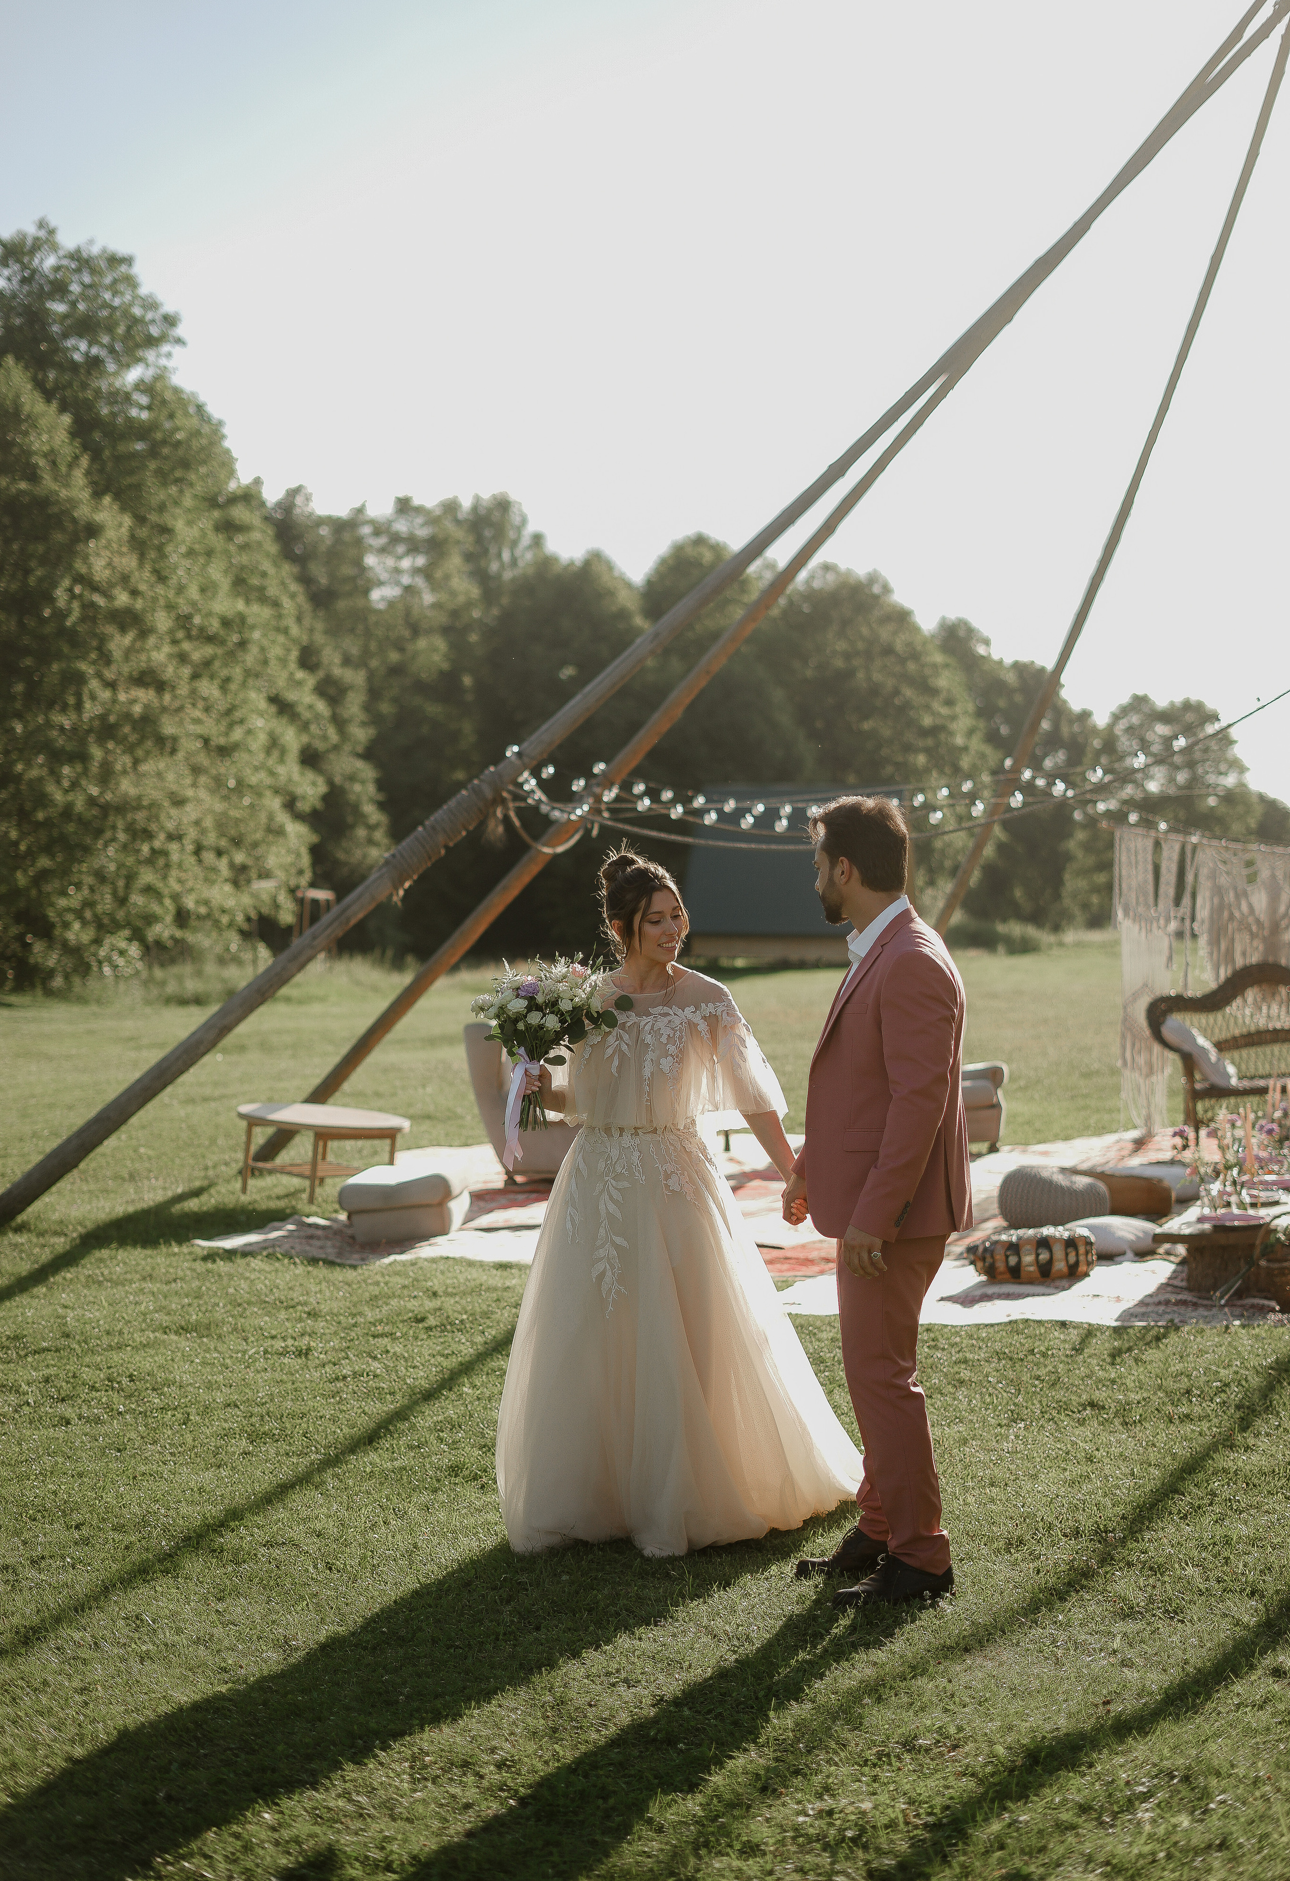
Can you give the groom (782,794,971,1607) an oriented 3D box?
[{"bbox_3d":[0.520,0.562,6.062,0.430,1.780,0.550,0,1,-18],"label":"groom"}]

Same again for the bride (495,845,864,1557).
[{"bbox_3d":[0.100,0.604,6.763,0.950,1.670,0.900,0,1,12],"label":"bride"}]

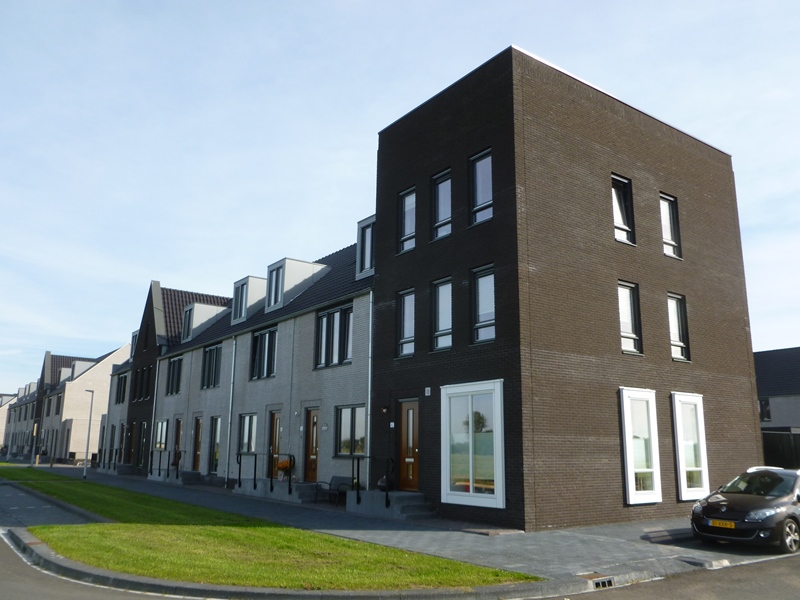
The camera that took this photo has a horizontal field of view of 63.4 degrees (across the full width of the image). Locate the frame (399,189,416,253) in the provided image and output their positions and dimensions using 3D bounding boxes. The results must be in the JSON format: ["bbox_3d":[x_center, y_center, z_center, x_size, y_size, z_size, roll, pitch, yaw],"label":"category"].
[{"bbox_3d":[0.249,-2.246,18.483,0.160,1.810,0.880,10,-15,-34],"label":"frame"}]

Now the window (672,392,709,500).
[{"bbox_3d":[7.510,3.794,16.796,1.280,2.660,0.180,9,-15,-35],"label":"window"}]

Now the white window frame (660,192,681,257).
[{"bbox_3d":[7.542,-2.070,18.249,0.820,1.780,0.150,9,-15,-35],"label":"white window frame"}]

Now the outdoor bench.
[{"bbox_3d":[-1.873,5.517,18.720,0.680,0.820,1.260,10,-15,-34],"label":"outdoor bench"}]

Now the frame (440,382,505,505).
[{"bbox_3d":[1.652,3.311,14.927,0.170,2.740,2.060,10,-15,-34],"label":"frame"}]

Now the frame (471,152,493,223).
[{"bbox_3d":[2.038,-2.765,16.030,0.160,1.810,0.880,10,-15,-34],"label":"frame"}]

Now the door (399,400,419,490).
[{"bbox_3d":[0.290,3.752,16.620,0.120,2.310,0.940,9,-15,-35],"label":"door"}]

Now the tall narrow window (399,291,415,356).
[{"bbox_3d":[0.233,0.644,17.457,0.150,1.780,0.820,9,-15,-35],"label":"tall narrow window"}]

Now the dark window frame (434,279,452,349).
[{"bbox_3d":[1.090,0.407,16.626,0.160,1.830,0.880,10,-15,-34],"label":"dark window frame"}]

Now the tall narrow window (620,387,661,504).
[{"bbox_3d":[5.767,3.503,15.571,1.270,2.660,0.180,9,-15,-35],"label":"tall narrow window"}]

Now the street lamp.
[{"bbox_3d":[-14.730,6.283,30.411,0.460,4.100,0.160,9,-15,-35],"label":"street lamp"}]

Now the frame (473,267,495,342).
[{"bbox_3d":[1.986,0.136,15.082,0.150,1.780,0.820,9,-15,-35],"label":"frame"}]

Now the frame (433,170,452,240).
[{"bbox_3d":[1.132,-2.502,17.272,0.160,1.810,0.880,10,-15,-34],"label":"frame"}]

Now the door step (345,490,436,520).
[{"bbox_3d":[-0.216,5.126,16.275,1.050,0.530,2.650,10,-15,-34],"label":"door step"}]

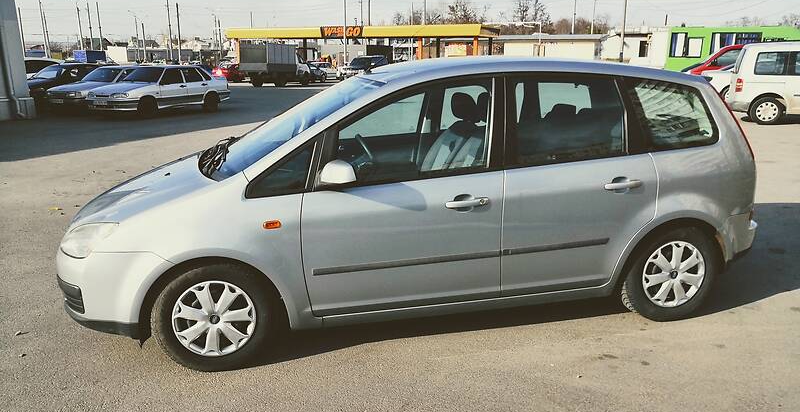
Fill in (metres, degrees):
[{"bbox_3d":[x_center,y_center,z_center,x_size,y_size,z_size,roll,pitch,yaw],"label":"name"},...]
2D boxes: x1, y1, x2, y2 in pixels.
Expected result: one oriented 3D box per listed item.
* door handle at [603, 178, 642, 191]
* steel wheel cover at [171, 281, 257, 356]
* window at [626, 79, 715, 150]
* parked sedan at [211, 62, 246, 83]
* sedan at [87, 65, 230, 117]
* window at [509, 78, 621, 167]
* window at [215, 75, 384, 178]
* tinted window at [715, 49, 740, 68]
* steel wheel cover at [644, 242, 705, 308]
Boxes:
[{"bbox_3d":[1.241,-0.118,3.454,0.235,0.055,0.055,-3,14,-14],"label":"door handle"},{"bbox_3d":[-0.923,0.561,3.118,0.415,0.415,0.070,-3,14,-14],"label":"steel wheel cover"},{"bbox_3d":[1.575,-0.535,3.605,0.610,0.420,0.080,-3,-6,-18],"label":"window"},{"bbox_3d":[-11.958,-9.465,44.320,1.720,1.450,4.300,4,14,18],"label":"parked sedan"},{"bbox_3d":[-7.049,-3.522,18.587,1.660,1.400,4.300,6,15,25],"label":"sedan"},{"bbox_3d":[0.905,-0.478,3.411,0.680,0.460,0.060,-4,-4,-12],"label":"window"},{"bbox_3d":[-0.666,-0.542,3.812,1.020,0.110,1.420,-30,18,-6],"label":"window"},{"bbox_3d":[10.487,-4.680,19.800,0.900,0.570,0.070,5,2,21],"label":"tinted window"},{"bbox_3d":[1.633,0.408,3.736,0.405,0.405,0.060,-4,14,-12],"label":"steel wheel cover"}]

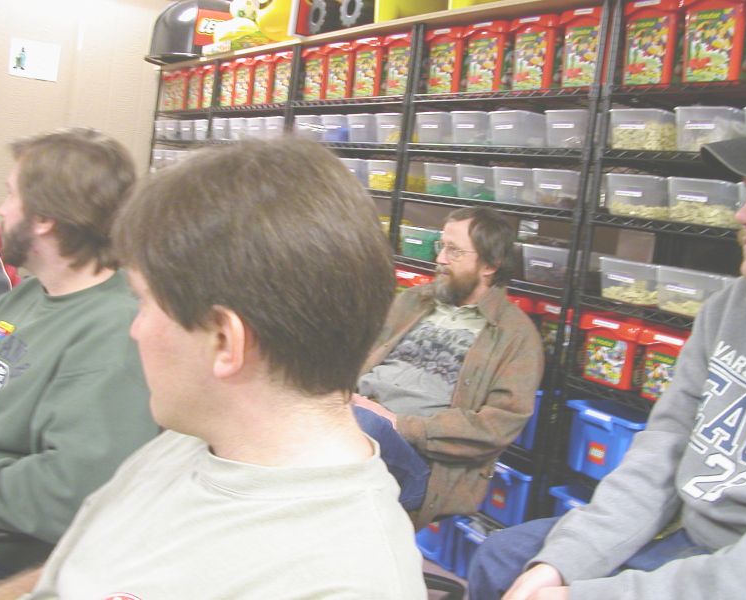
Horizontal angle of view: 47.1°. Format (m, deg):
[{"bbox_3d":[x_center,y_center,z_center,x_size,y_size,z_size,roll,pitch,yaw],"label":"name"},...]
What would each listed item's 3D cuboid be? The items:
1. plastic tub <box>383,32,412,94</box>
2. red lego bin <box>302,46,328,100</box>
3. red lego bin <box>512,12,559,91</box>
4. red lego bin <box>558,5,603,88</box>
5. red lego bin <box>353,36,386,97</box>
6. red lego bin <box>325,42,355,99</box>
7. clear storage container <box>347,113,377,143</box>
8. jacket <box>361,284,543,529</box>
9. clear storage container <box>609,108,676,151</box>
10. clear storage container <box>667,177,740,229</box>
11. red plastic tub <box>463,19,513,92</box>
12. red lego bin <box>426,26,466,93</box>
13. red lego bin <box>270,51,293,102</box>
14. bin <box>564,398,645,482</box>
[{"bbox_3d":[0.171,-0.899,3.333,0.190,0.228,0.185,1,9,-33],"label":"plastic tub"},{"bbox_3d":[-0.189,-1.003,3.878,0.206,0.237,0.206,2,9,-34],"label":"red lego bin"},{"bbox_3d":[0.574,-0.773,2.718,0.206,0.237,0.206,2,9,-34],"label":"red lego bin"},{"bbox_3d":[0.682,-0.739,2.556,0.190,0.228,0.185,1,9,-33],"label":"red lego bin"},{"bbox_3d":[0.044,-0.939,3.525,0.190,0.228,0.185,1,9,-33],"label":"red lego bin"},{"bbox_3d":[-0.086,-0.970,3.708,0.175,0.230,0.200,1,9,-34],"label":"red lego bin"},{"bbox_3d":[0.075,-0.701,3.591,0.320,0.114,0.190,1,9,-33],"label":"clear storage container"},{"bbox_3d":[0.201,0.275,2.250,0.420,0.650,0.520,-1,10,-45],"label":"jacket"},{"bbox_3d":[0.858,-0.476,2.487,0.330,0.111,0.192,1,9,-34],"label":"clear storage container"},{"bbox_3d":[0.960,-0.255,2.287,0.320,0.110,0.186,1,9,-34],"label":"clear storage container"},{"bbox_3d":[0.452,-0.809,2.903,0.206,0.237,0.206,2,9,-34],"label":"red plastic tub"},{"bbox_3d":[0.311,-0.852,3.114,0.175,0.230,0.200,1,9,-34],"label":"red lego bin"},{"bbox_3d":[-0.354,-1.053,4.130,0.190,0.228,0.185,1,9,-33],"label":"red lego bin"},{"bbox_3d":[0.774,0.403,2.493,0.360,0.190,0.250,1,9,-33],"label":"bin"}]

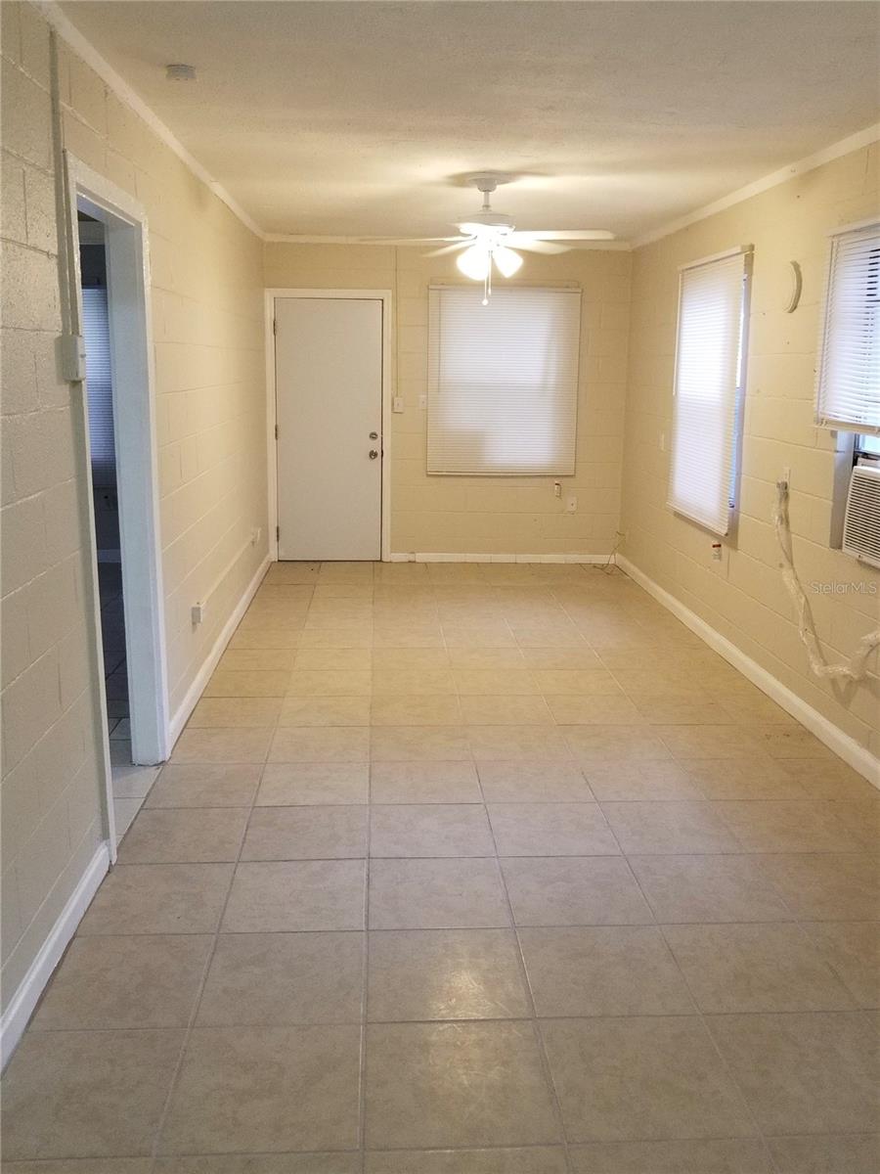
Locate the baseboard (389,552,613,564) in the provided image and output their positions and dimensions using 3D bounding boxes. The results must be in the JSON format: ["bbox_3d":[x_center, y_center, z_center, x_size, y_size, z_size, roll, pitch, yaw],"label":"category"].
[{"bbox_3d":[0.513,-0.242,7.229,1.847,0.086,0.020,0,14,-4],"label":"baseboard"}]

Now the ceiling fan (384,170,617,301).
[{"bbox_3d":[0.231,-1.739,4.426,1.299,0.589,1.299,0,14,-4],"label":"ceiling fan"}]

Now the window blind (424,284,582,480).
[{"bbox_3d":[0.500,-1.589,6.862,1.188,1.441,0.061,0,14,-4],"label":"window blind"}]

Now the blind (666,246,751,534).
[{"bbox_3d":[1.548,-1.147,5.176,0.061,1.492,1.066,0,14,-4],"label":"blind"}]

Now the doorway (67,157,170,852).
[{"bbox_3d":[-1.131,-0.243,3.028,0.152,2.101,0.802,0,14,-4],"label":"doorway"}]

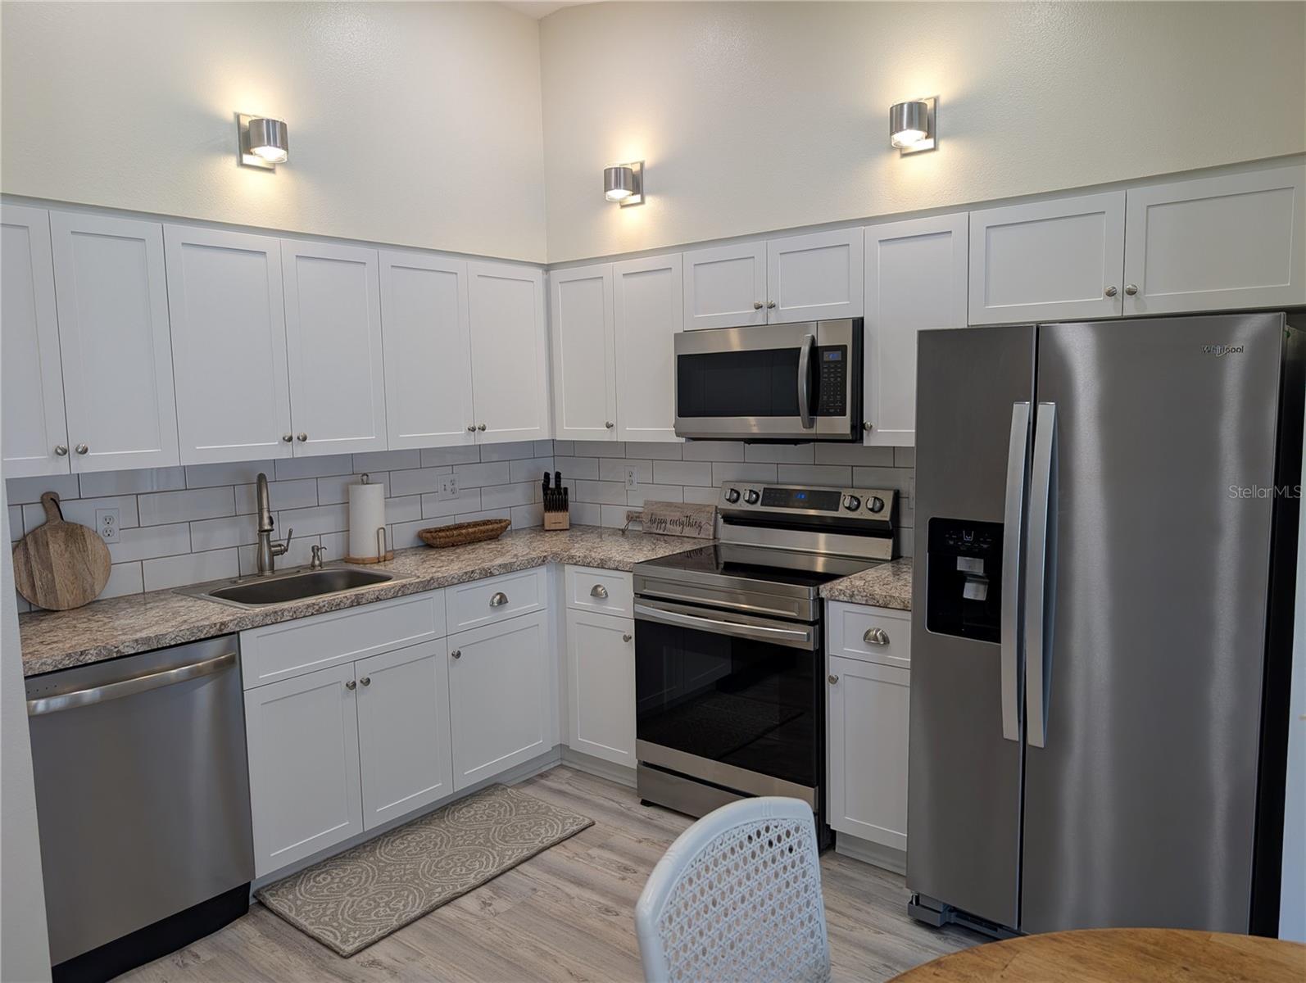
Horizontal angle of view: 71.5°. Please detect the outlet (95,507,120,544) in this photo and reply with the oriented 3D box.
[{"bbox_3d":[-1.763,0.112,2.933,0.010,0.114,0.070,4,8,39],"label":"outlet"}]

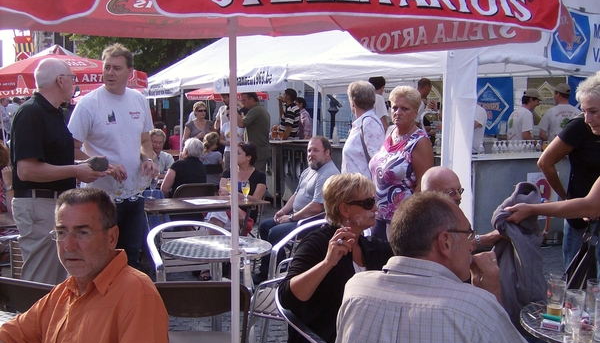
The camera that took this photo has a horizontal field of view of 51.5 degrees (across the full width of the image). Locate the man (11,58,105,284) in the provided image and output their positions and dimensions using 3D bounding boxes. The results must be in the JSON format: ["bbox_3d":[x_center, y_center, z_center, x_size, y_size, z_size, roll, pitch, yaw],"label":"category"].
[{"bbox_3d":[-1.342,0.290,3.445,0.480,1.790,0.480,-1,6,-11],"label":"man"}]

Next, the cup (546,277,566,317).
[{"bbox_3d":[0.951,0.466,2.314,0.071,0.126,0.071,0,5,0],"label":"cup"}]

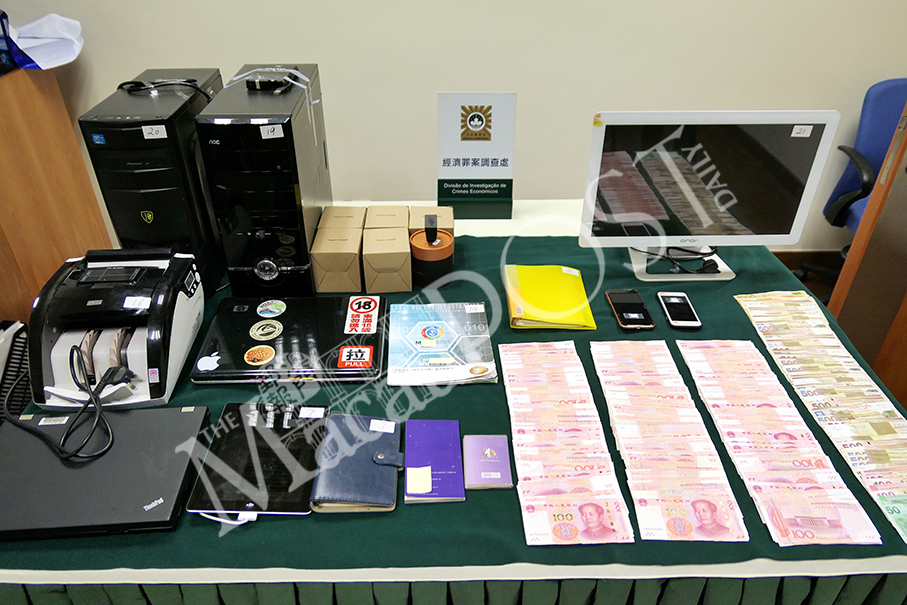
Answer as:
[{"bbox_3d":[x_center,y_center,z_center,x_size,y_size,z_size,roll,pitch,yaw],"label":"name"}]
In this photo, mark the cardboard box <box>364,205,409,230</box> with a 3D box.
[{"bbox_3d":[-0.160,-0.166,1.497,0.103,0.103,0.114,-1,35,-3],"label":"cardboard box"}]

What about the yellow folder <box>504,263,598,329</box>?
[{"bbox_3d":[0.218,-0.018,1.387,0.190,0.030,0.228,0,34,-1],"label":"yellow folder"}]

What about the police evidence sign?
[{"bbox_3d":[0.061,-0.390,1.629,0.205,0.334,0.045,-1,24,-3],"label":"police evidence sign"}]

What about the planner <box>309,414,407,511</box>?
[{"bbox_3d":[-0.149,0.255,0.977,0.128,0.024,0.178,0,34,-1],"label":"planner"}]

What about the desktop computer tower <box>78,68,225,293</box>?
[{"bbox_3d":[-0.637,-0.286,1.401,0.167,0.394,0.382,-1,35,-4],"label":"desktop computer tower"}]

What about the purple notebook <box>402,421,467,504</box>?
[{"bbox_3d":[-0.030,0.253,0.982,0.091,0.011,0.168,-1,32,-2],"label":"purple notebook"}]

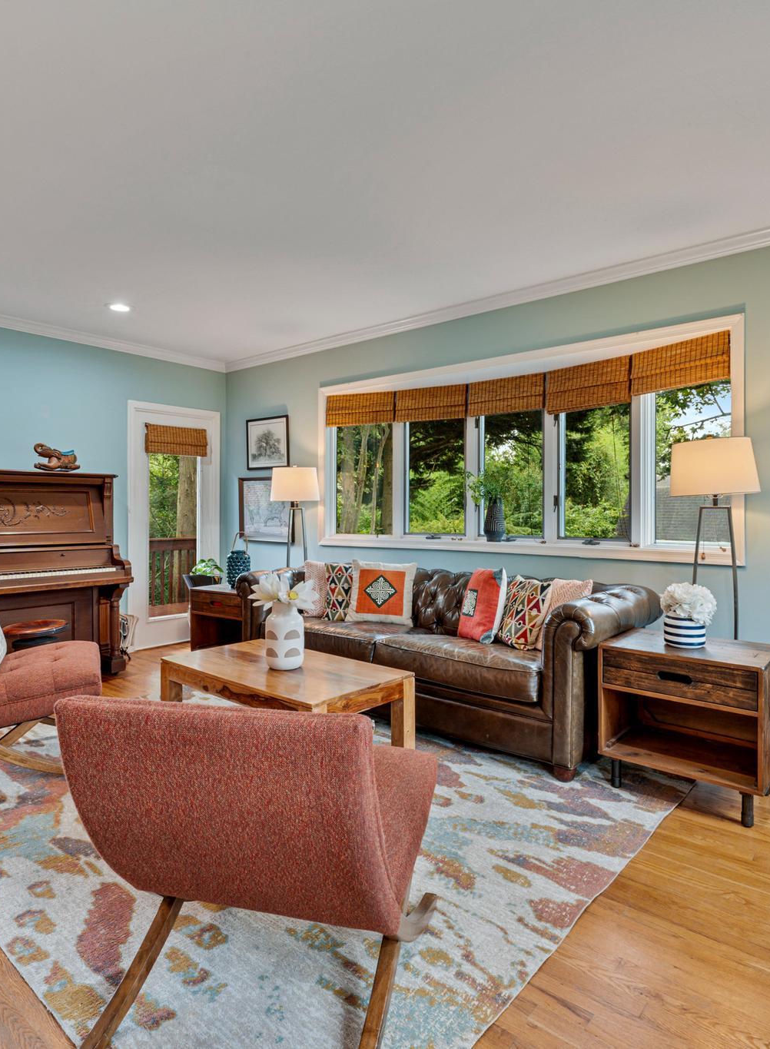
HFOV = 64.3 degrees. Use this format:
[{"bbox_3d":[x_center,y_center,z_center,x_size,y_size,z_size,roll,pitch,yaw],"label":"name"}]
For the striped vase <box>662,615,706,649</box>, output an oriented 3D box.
[{"bbox_3d":[1.292,0.461,2.634,0.160,0.118,0.160,1,2,40],"label":"striped vase"}]

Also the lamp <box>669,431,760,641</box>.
[{"bbox_3d":[1.552,0.341,2.881,0.371,1.513,0.371,1,1,39],"label":"lamp"}]

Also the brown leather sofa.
[{"bbox_3d":[0.223,0.695,3.609,2.393,0.779,0.939,1,1,39],"label":"brown leather sofa"}]

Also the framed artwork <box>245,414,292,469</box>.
[{"bbox_3d":[-1.013,-0.710,5.343,0.573,0.439,0.025,1,1,39],"label":"framed artwork"}]

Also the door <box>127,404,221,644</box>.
[{"bbox_3d":[-1.827,0.016,5.377,0.069,2.072,0.899,1,1,39],"label":"door"}]

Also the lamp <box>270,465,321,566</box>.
[{"bbox_3d":[-0.712,0.295,4.860,0.380,1.520,0.380,1,2,40],"label":"lamp"}]

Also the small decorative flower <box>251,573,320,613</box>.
[{"bbox_3d":[-0.483,0.337,2.966,0.320,0.180,0.260,0,1,-9],"label":"small decorative flower"}]

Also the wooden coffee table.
[{"bbox_3d":[-0.473,0.873,2.841,1.091,0.424,0.601,1,1,41],"label":"wooden coffee table"}]

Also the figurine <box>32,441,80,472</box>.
[{"bbox_3d":[-2.329,-0.460,4.353,0.103,0.195,0.300,1,1,30],"label":"figurine"}]

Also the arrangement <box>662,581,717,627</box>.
[{"bbox_3d":[1.298,0.334,2.616,0.205,0.175,0.205,1,2,40],"label":"arrangement"}]

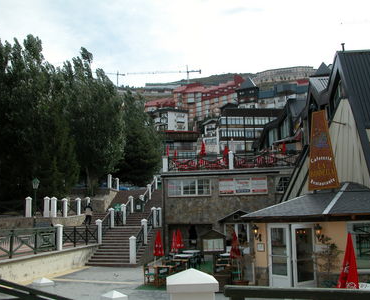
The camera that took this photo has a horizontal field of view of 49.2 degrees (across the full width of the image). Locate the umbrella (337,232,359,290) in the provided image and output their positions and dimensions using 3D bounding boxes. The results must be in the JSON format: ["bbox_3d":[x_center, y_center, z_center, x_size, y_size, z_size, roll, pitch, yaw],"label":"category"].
[{"bbox_3d":[4.169,3.227,10.450,0.550,2.150,0.550,-1,-8,0],"label":"umbrella"}]

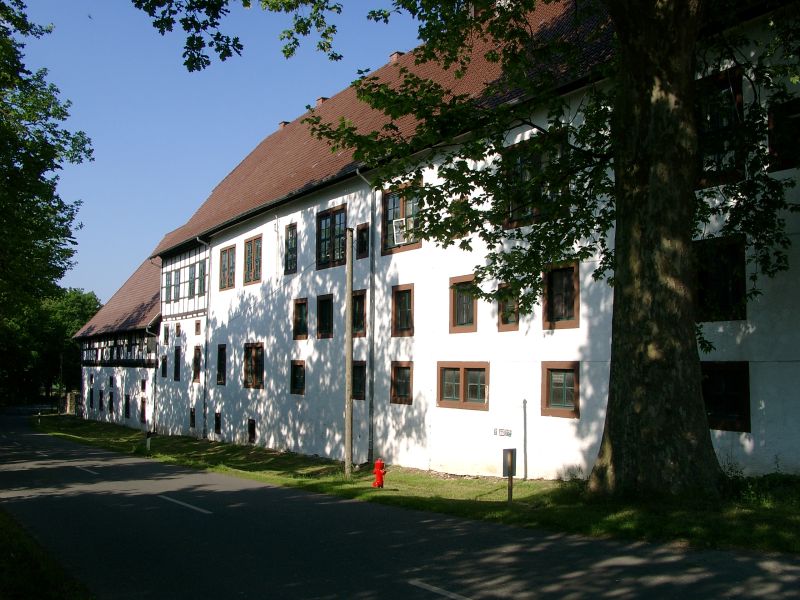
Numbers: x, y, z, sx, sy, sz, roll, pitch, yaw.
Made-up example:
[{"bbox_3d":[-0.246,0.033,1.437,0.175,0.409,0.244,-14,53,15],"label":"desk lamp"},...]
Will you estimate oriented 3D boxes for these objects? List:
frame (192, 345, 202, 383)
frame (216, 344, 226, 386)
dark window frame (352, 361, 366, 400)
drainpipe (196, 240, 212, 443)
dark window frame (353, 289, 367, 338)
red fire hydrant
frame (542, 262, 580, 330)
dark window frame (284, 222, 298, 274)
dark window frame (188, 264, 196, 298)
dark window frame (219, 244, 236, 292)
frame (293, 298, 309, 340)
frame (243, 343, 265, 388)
[{"bbox_3d":[-11.680,3.751,45.557,0.220,2.107,1.255,3,-5,-32],"label":"frame"},{"bbox_3d":[-9.461,3.484,42.093,0.220,2.175,1.241,3,-5,-33],"label":"frame"},{"bbox_3d":[-1.585,3.084,30.021,0.220,1.465,1.386,3,-5,-33],"label":"dark window frame"},{"bbox_3d":[-9.552,1.759,37.588,0.725,9.628,0.150,4,-6,-34],"label":"drainpipe"},{"bbox_3d":[-1.279,0.434,24.785,0.160,1.469,0.972,3,-6,-33],"label":"dark window frame"},{"bbox_3d":[-0.561,4.733,21.500,0.380,0.820,0.380,0,-4,0],"label":"red fire hydrant"},{"bbox_3d":[3.888,-0.077,18.713,0.160,1.567,1.197,4,-6,-34],"label":"frame"},{"bbox_3d":[-4.200,-1.997,30.864,0.160,2.013,1.066,4,-6,-34],"label":"dark window frame"},{"bbox_3d":[-10.135,-0.946,38.525,0.160,1.632,0.960,3,-6,-33],"label":"dark window frame"},{"bbox_3d":[-7.546,-1.406,34.587,0.160,1.899,1.849,3,-6,-33],"label":"dark window frame"},{"bbox_3d":[-3.683,0.746,29.813,0.160,1.556,1.175,4,-6,-34],"label":"frame"},{"bbox_3d":[-5.809,2.625,31.546,0.160,1.809,1.968,3,-6,-33],"label":"frame"}]

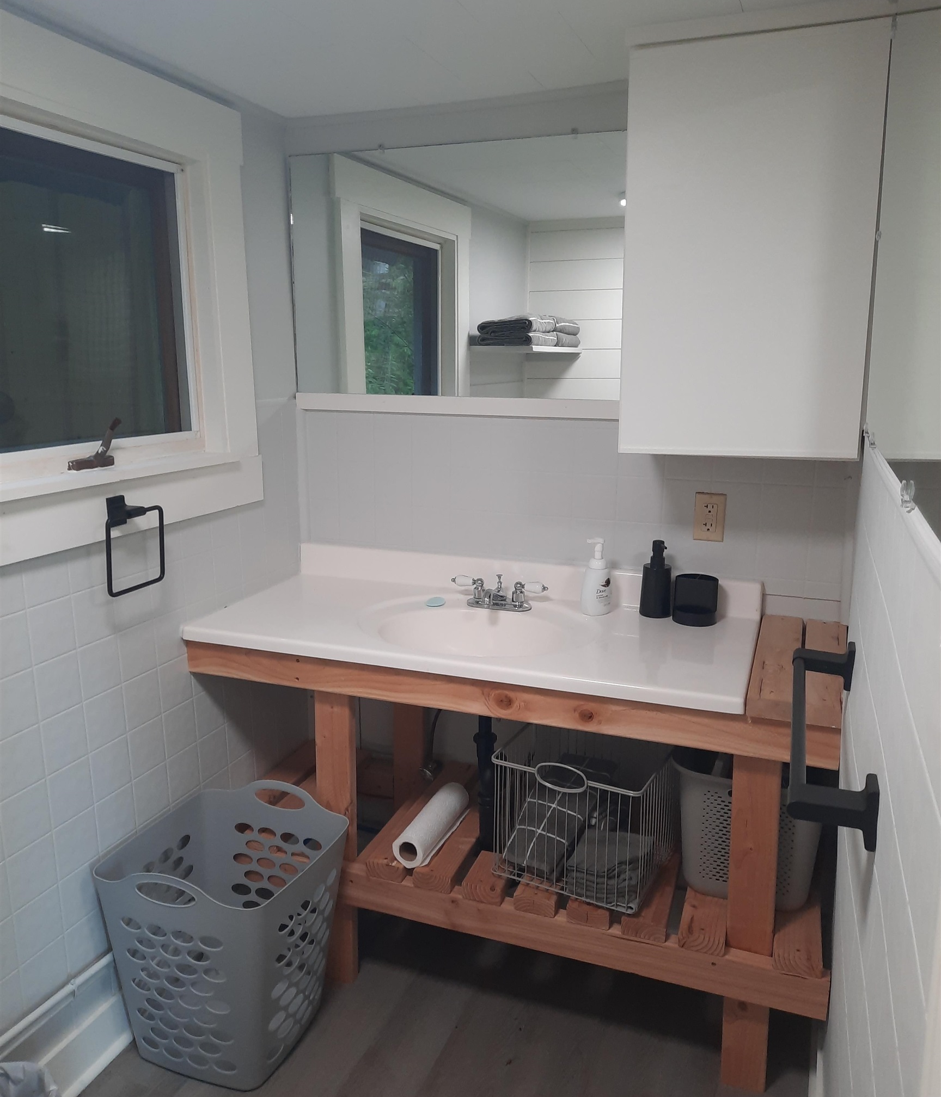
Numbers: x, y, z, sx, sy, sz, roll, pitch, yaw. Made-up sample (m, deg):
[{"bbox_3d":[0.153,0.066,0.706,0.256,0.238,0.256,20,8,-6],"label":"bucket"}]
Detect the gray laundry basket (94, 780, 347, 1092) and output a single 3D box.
[{"bbox_3d":[-0.532,0.821,1.969,0.383,0.494,0.365,5,13,20],"label":"gray laundry basket"}]

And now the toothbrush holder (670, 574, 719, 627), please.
[{"bbox_3d":[0.524,0.119,2.119,0.100,0.098,0.090,5,13,20],"label":"toothbrush holder"}]

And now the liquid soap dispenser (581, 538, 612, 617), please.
[{"bbox_3d":[0.306,0.062,2.193,0.075,0.177,0.062,-2,12,-8],"label":"liquid soap dispenser"}]

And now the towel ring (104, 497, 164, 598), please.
[{"bbox_3d":[-0.691,-0.014,1.837,0.057,0.192,0.167,5,13,20],"label":"towel ring"}]

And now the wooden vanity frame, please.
[{"bbox_3d":[0.107,0.586,2.163,1.399,0.841,0.567,5,13,20],"label":"wooden vanity frame"}]

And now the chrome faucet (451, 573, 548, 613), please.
[{"bbox_3d":[0.057,0.111,2.196,0.247,0.080,0.124,5,13,20],"label":"chrome faucet"}]

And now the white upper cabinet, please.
[{"bbox_3d":[0.578,-0.589,1.867,0.460,0.770,0.329,5,13,20],"label":"white upper cabinet"}]

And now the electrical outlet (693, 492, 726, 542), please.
[{"bbox_3d":[0.570,-0.073,2.157,0.070,0.115,0.009,5,13,20],"label":"electrical outlet"}]

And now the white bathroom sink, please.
[{"bbox_3d":[0.013,0.244,2.094,0.537,0.139,0.446,5,13,20],"label":"white bathroom sink"}]

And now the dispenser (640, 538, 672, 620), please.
[{"bbox_3d":[0.446,0.068,2.167,0.075,0.177,0.074,0,12,0],"label":"dispenser"}]

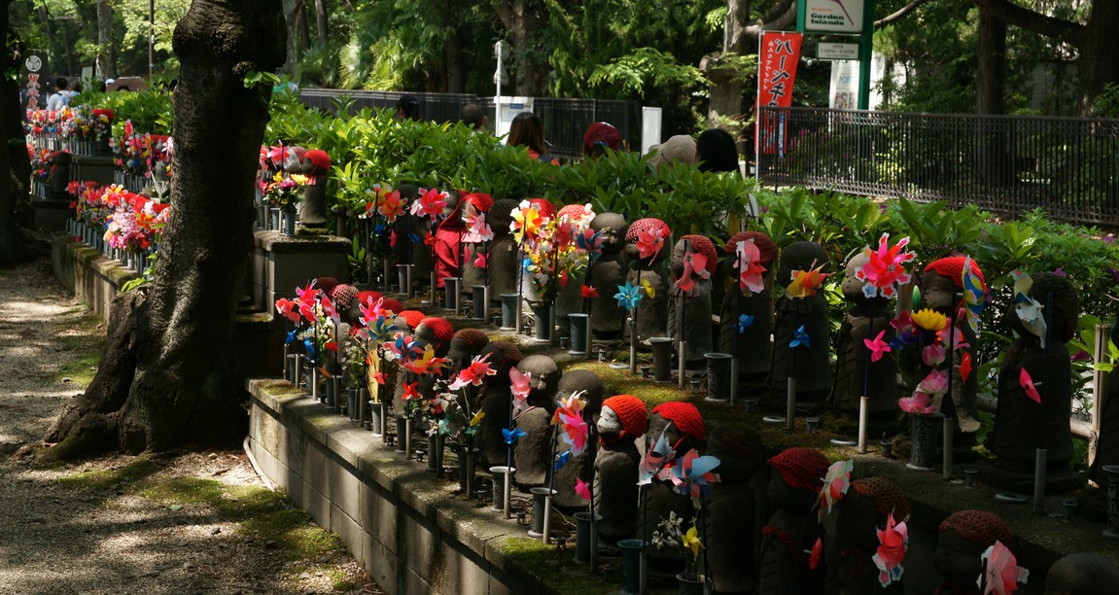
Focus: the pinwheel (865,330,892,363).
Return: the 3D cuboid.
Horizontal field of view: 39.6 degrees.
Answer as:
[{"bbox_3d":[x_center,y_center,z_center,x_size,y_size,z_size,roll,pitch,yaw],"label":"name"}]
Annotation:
[{"bbox_3d":[0.786,0.119,3.840,0.085,0.086,0.035,-2,7,-29],"label":"pinwheel"}]

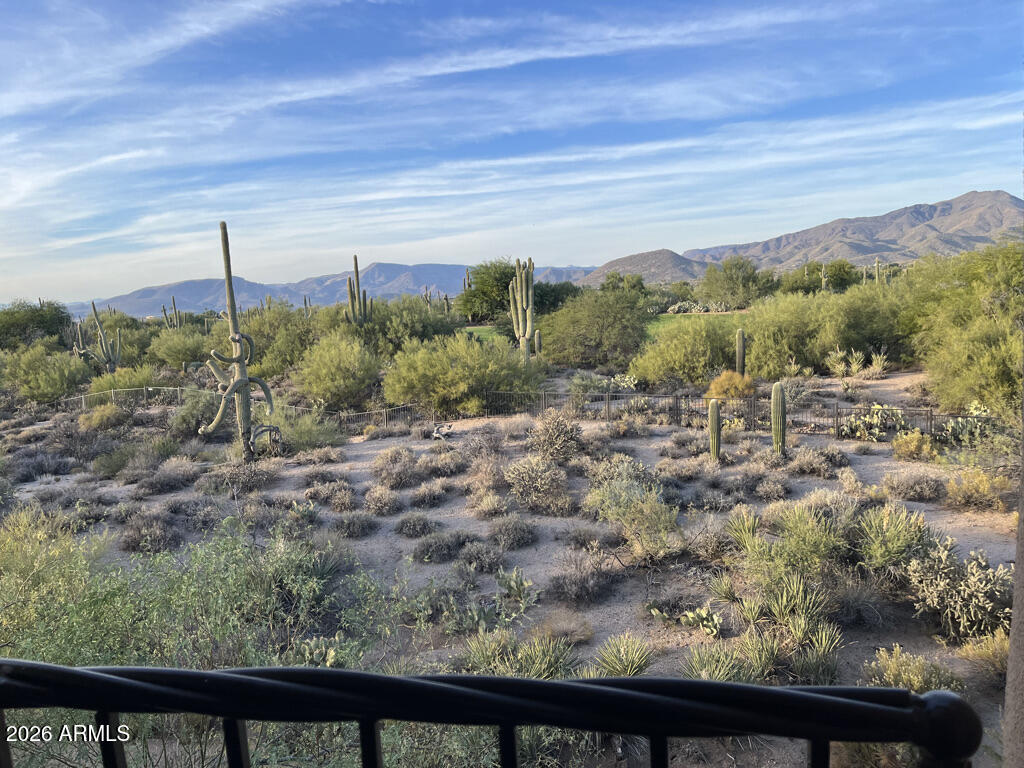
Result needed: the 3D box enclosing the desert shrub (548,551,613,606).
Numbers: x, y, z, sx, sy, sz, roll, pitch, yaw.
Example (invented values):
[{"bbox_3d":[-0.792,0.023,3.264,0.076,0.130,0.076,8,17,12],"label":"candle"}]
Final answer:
[{"bbox_3d":[1.145,3.168,12.851,1.034,0.795,0.952,0,6,0],"label":"desert shrub"}]

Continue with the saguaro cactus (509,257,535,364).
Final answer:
[{"bbox_3d":[0.546,-4.088,44.168,1.506,6.397,1.280,-3,7,1],"label":"saguaro cactus"}]

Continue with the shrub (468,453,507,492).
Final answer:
[{"bbox_3d":[-0.628,2.199,19.531,0.968,0.942,0.871,-3,8,-2],"label":"shrub"}]

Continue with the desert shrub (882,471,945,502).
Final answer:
[{"bbox_3d":[10.282,2.537,19.686,1.555,0.657,1.433,0,6,0],"label":"desert shrub"}]

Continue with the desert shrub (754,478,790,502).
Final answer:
[{"bbox_3d":[6.418,2.600,19.024,0.805,0.512,0.725,0,6,0],"label":"desert shrub"}]

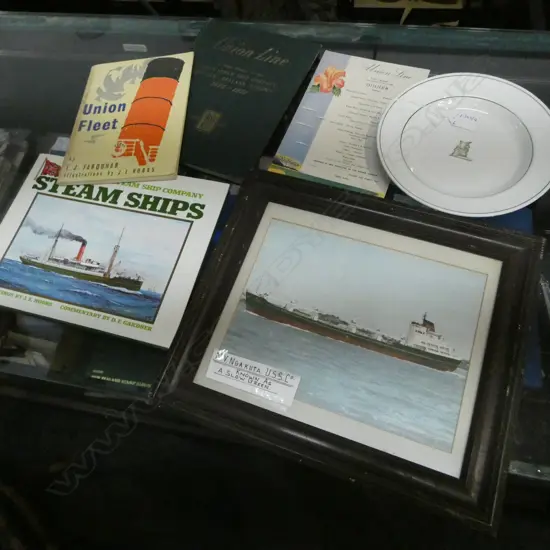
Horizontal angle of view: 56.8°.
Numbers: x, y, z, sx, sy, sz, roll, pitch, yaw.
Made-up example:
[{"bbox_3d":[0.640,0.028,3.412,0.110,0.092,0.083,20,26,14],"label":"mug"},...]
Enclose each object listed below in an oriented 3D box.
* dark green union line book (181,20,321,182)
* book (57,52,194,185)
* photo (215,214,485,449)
[{"bbox_3d":[-0.075,-0.276,0.788,0.201,0.012,0.281,21,69,16],"label":"dark green union line book"},{"bbox_3d":[-0.198,-0.219,0.703,0.161,0.010,0.223,-3,61,8],"label":"book"},{"bbox_3d":[0.091,0.056,0.603,0.277,0.005,0.210,16,68,14],"label":"photo"}]

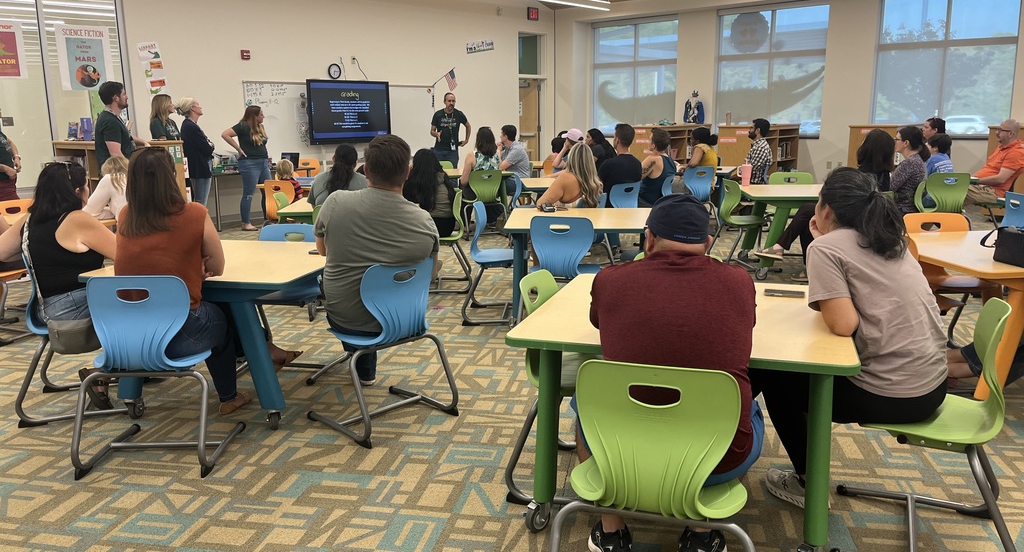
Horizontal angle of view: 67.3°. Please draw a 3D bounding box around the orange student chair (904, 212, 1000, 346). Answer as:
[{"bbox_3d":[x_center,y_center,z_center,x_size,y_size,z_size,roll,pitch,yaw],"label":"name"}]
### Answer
[{"bbox_3d":[2.298,0.079,4.101,0.500,0.775,0.490,-2,11,-4],"label":"orange student chair"}]

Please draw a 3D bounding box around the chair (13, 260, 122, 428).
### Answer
[{"bbox_3d":[-2.182,0.251,3.839,0.520,0.815,0.500,-5,12,-20],"label":"chair"}]

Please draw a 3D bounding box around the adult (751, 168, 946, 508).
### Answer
[{"bbox_3d":[1.045,0.245,2.375,0.660,1.130,0.480,5,12,27],"label":"adult"}]

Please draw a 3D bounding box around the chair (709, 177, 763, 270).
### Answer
[{"bbox_3d":[2.127,-0.464,6.946,0.490,0.775,0.500,-2,11,-7],"label":"chair"}]

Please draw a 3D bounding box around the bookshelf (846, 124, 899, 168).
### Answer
[{"bbox_3d":[5.342,-1.508,10.933,0.650,1.230,1.700,8,15,37],"label":"bookshelf"}]

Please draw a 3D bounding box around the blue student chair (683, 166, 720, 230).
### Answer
[{"bbox_3d":[2.060,-0.833,8.869,0.500,0.815,0.520,-6,13,-24],"label":"blue student chair"}]

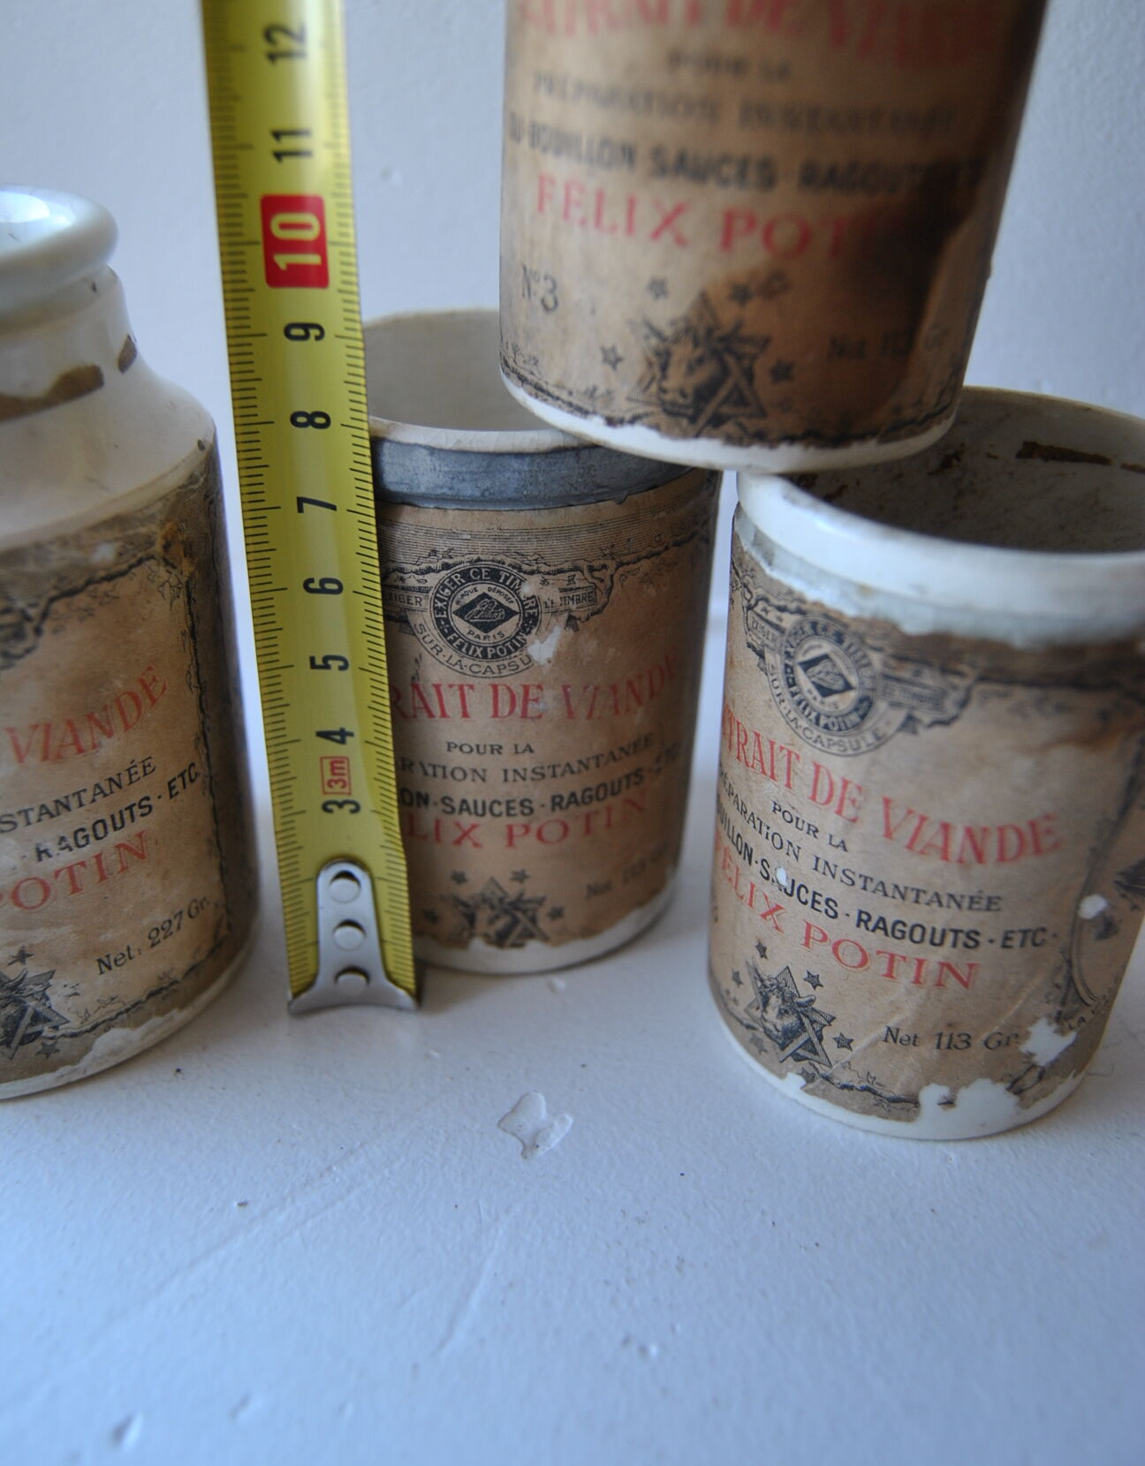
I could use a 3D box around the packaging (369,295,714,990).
[{"bbox_3d":[-0.010,-0.013,0.193,0.059,0.080,0.059,1,32,0],"label":"packaging"}]

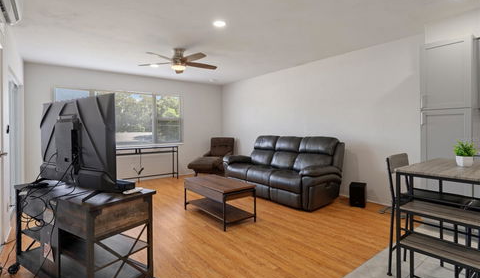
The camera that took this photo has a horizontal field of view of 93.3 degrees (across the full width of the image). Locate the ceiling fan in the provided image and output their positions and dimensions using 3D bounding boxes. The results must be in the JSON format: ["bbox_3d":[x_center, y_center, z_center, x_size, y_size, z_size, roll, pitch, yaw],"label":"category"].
[{"bbox_3d":[-0.964,-1.263,3.618,1.252,0.344,1.252,1,2,27],"label":"ceiling fan"}]

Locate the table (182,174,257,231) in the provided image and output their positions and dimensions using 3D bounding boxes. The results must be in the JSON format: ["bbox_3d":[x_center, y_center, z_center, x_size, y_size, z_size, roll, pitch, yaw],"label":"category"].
[{"bbox_3d":[-0.305,0.830,3.158,0.495,0.465,1.010,-2,3,-40],"label":"table"}]

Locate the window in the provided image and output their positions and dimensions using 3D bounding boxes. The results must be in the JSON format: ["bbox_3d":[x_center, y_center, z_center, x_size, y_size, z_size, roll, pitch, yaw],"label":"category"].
[{"bbox_3d":[-2.573,-0.458,5.186,2.622,1.180,0.100,-1,3,-33],"label":"window"}]

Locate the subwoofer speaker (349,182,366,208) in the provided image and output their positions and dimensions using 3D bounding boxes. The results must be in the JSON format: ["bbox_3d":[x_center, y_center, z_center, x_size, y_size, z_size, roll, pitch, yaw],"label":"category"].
[{"bbox_3d":[1.872,0.881,3.589,0.205,0.330,0.270,1,2,27],"label":"subwoofer speaker"}]

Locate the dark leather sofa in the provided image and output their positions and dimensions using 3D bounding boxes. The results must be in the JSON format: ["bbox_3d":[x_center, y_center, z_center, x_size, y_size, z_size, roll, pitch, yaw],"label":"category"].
[{"bbox_3d":[0.723,0.489,4.299,1.040,1.060,2.000,-2,3,-44],"label":"dark leather sofa"}]

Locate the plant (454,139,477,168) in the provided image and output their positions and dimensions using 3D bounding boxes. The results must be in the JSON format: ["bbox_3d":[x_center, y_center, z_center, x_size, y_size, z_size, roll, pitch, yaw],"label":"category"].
[{"bbox_3d":[1.672,0.107,1.680,0.120,0.200,0.120,2,3,44],"label":"plant"}]

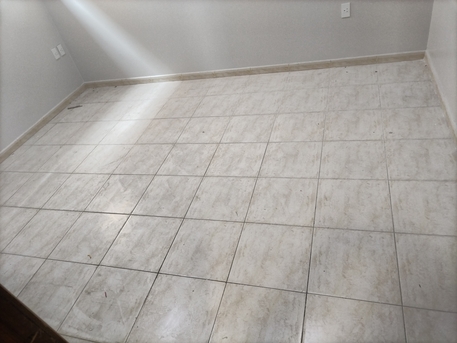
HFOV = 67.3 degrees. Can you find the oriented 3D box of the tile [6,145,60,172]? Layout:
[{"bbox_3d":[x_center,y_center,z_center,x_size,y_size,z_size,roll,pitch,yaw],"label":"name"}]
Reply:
[{"bbox_3d":[-1.894,-0.121,3.353,0.415,0.010,0.415,1,41,20],"label":"tile"}]

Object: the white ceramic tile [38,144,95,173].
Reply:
[{"bbox_3d":[-1.513,-0.117,3.216,0.417,0.010,0.417,1,41,20],"label":"white ceramic tile"}]

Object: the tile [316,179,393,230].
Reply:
[{"bbox_3d":[0.750,0.191,2.071,0.417,0.010,0.417,1,41,20],"label":"tile"}]

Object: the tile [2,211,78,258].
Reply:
[{"bbox_3d":[-1.272,0.420,2.366,0.400,0.010,0.400,1,41,20],"label":"tile"}]

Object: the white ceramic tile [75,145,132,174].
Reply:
[{"bbox_3d":[-1.064,-0.105,2.933,0.400,0.010,0.400,1,41,20],"label":"white ceramic tile"}]

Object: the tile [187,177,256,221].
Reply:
[{"bbox_3d":[-0.038,0.183,2.350,0.415,0.010,0.415,1,41,20],"label":"tile"}]

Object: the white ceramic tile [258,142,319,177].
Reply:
[{"bbox_3d":[0.465,-0.090,2.510,0.417,0.010,0.417,1,41,20],"label":"white ceramic tile"}]

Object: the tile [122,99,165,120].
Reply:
[{"bbox_3d":[-0.897,-0.662,3.670,0.417,0.010,0.417,1,41,20],"label":"tile"}]

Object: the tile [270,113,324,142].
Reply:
[{"bbox_3d":[0.548,-0.345,2.681,0.400,0.010,0.400,1,41,20],"label":"tile"}]

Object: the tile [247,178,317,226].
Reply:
[{"bbox_3d":[0.340,0.179,2.115,0.400,0.010,0.400,1,41,20],"label":"tile"}]

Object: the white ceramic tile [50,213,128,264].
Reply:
[{"bbox_3d":[-0.935,0.445,2.338,0.415,0.010,0.415,1,41,20],"label":"white ceramic tile"}]

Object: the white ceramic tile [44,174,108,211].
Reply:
[{"bbox_3d":[-1.227,0.163,2.777,0.417,0.010,0.417,1,41,20],"label":"white ceramic tile"}]

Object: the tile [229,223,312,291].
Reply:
[{"bbox_3d":[0.245,0.460,1.914,0.417,0.010,0.417,1,41,20],"label":"tile"}]

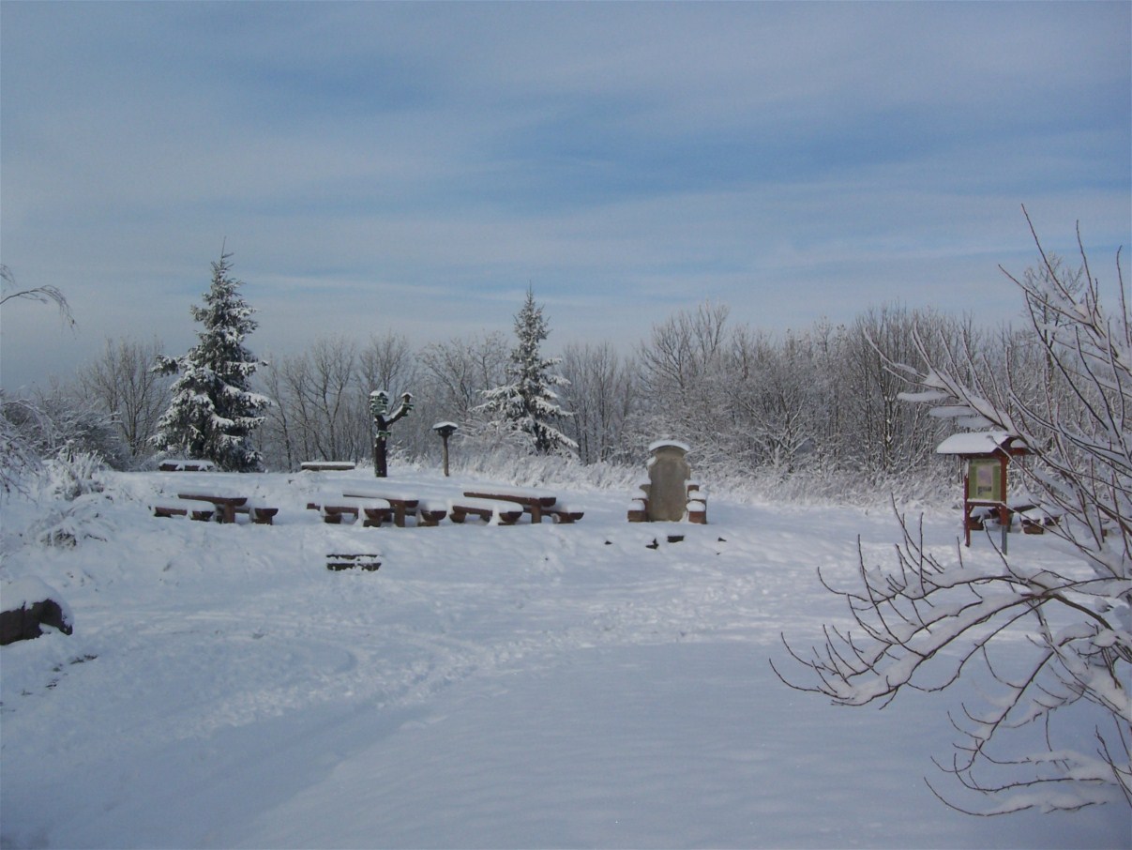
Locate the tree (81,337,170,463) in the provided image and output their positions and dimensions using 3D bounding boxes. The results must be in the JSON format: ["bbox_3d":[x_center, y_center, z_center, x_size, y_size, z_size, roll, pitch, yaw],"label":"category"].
[{"bbox_3d":[-17.967,-1.013,52.000,3.600,5.200,3.500,0,-1,-19],"label":"tree"}]

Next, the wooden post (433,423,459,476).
[{"bbox_3d":[-3.509,0.721,37.000,0.700,1.580,0.650,0,-1,0],"label":"wooden post"}]

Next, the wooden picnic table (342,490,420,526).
[{"bbox_3d":[-4.026,1.809,27.800,0.620,0.740,2.250,1,-1,-42],"label":"wooden picnic table"}]

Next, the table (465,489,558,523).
[{"bbox_3d":[-1.244,1.793,28.200,0.620,0.740,2.350,1,-1,-45],"label":"table"}]

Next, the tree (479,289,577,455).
[{"bbox_3d":[-1.356,-1.836,45.000,3.350,5.800,3.350,0,-1,0],"label":"tree"}]

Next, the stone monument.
[{"bbox_3d":[2.305,1.236,28.500,1.050,1.820,0.400,0,-1,0],"label":"stone monument"}]

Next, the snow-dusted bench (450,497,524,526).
[{"bbox_3d":[-1.718,1.890,27.500,0.450,0.450,2.050,1,-1,-45],"label":"snow-dusted bench"}]

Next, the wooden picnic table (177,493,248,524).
[{"bbox_3d":[-7.899,1.854,28.500,0.620,0.740,2.200,1,-1,-42],"label":"wooden picnic table"}]

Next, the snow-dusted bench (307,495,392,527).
[{"bbox_3d":[-4.619,1.870,27.200,0.450,0.450,2.300,1,-1,-43],"label":"snow-dusted bench"}]

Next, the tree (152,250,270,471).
[{"bbox_3d":[-11.671,-2.115,42.000,3.800,7.200,3.800,0,-1,-15],"label":"tree"}]

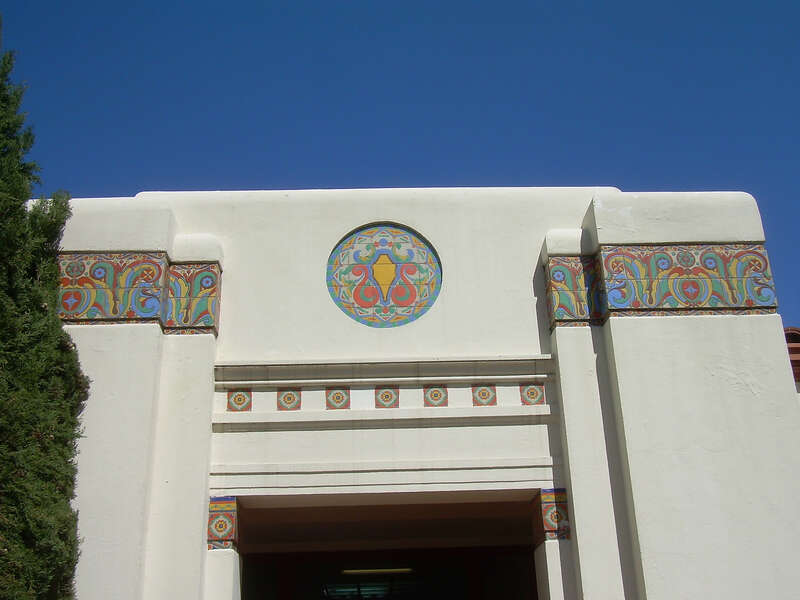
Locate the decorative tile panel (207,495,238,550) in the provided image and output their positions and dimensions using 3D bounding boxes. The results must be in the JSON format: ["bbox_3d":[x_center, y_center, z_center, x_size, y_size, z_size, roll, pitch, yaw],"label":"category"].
[{"bbox_3d":[-1.055,1.339,5.250,0.157,0.307,0.060,-1,-22,-2],"label":"decorative tile panel"}]

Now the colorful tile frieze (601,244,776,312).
[{"bbox_3d":[1.870,-0.128,5.705,1.084,0.490,0.050,-1,-23,-2],"label":"colorful tile frieze"}]

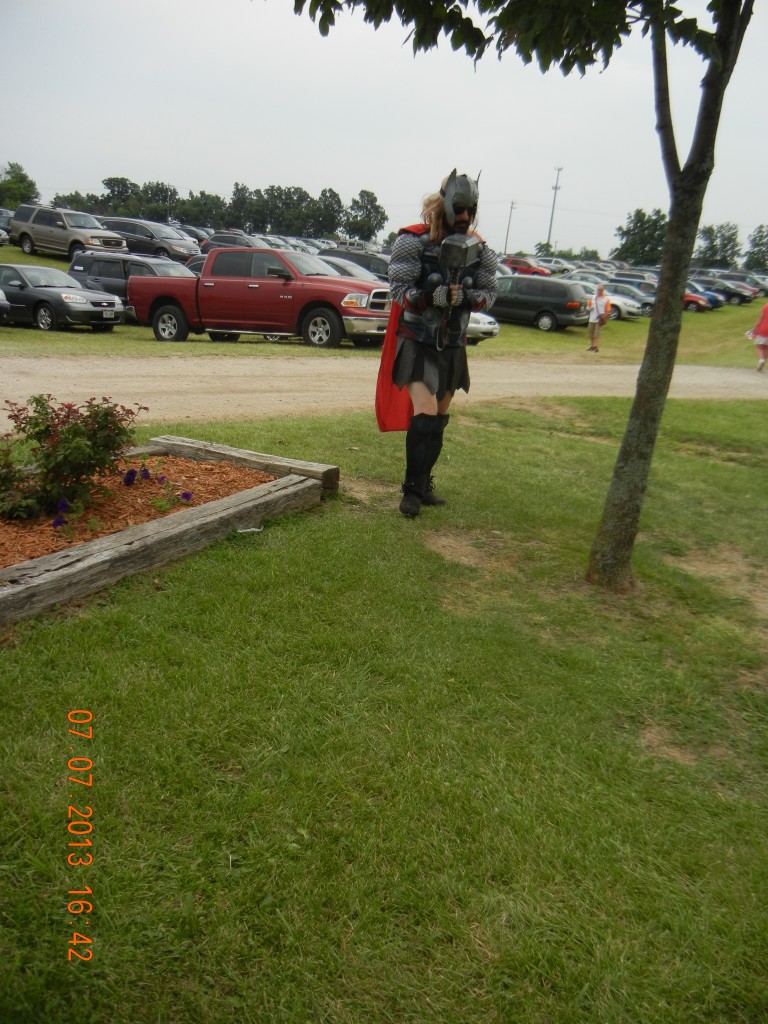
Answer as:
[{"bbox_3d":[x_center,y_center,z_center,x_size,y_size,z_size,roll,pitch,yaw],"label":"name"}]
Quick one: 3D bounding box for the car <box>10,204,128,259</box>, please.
[{"bbox_3d":[-12.750,-11.150,35.800,5.200,1.920,2.000,14,19,28],"label":"car"}]

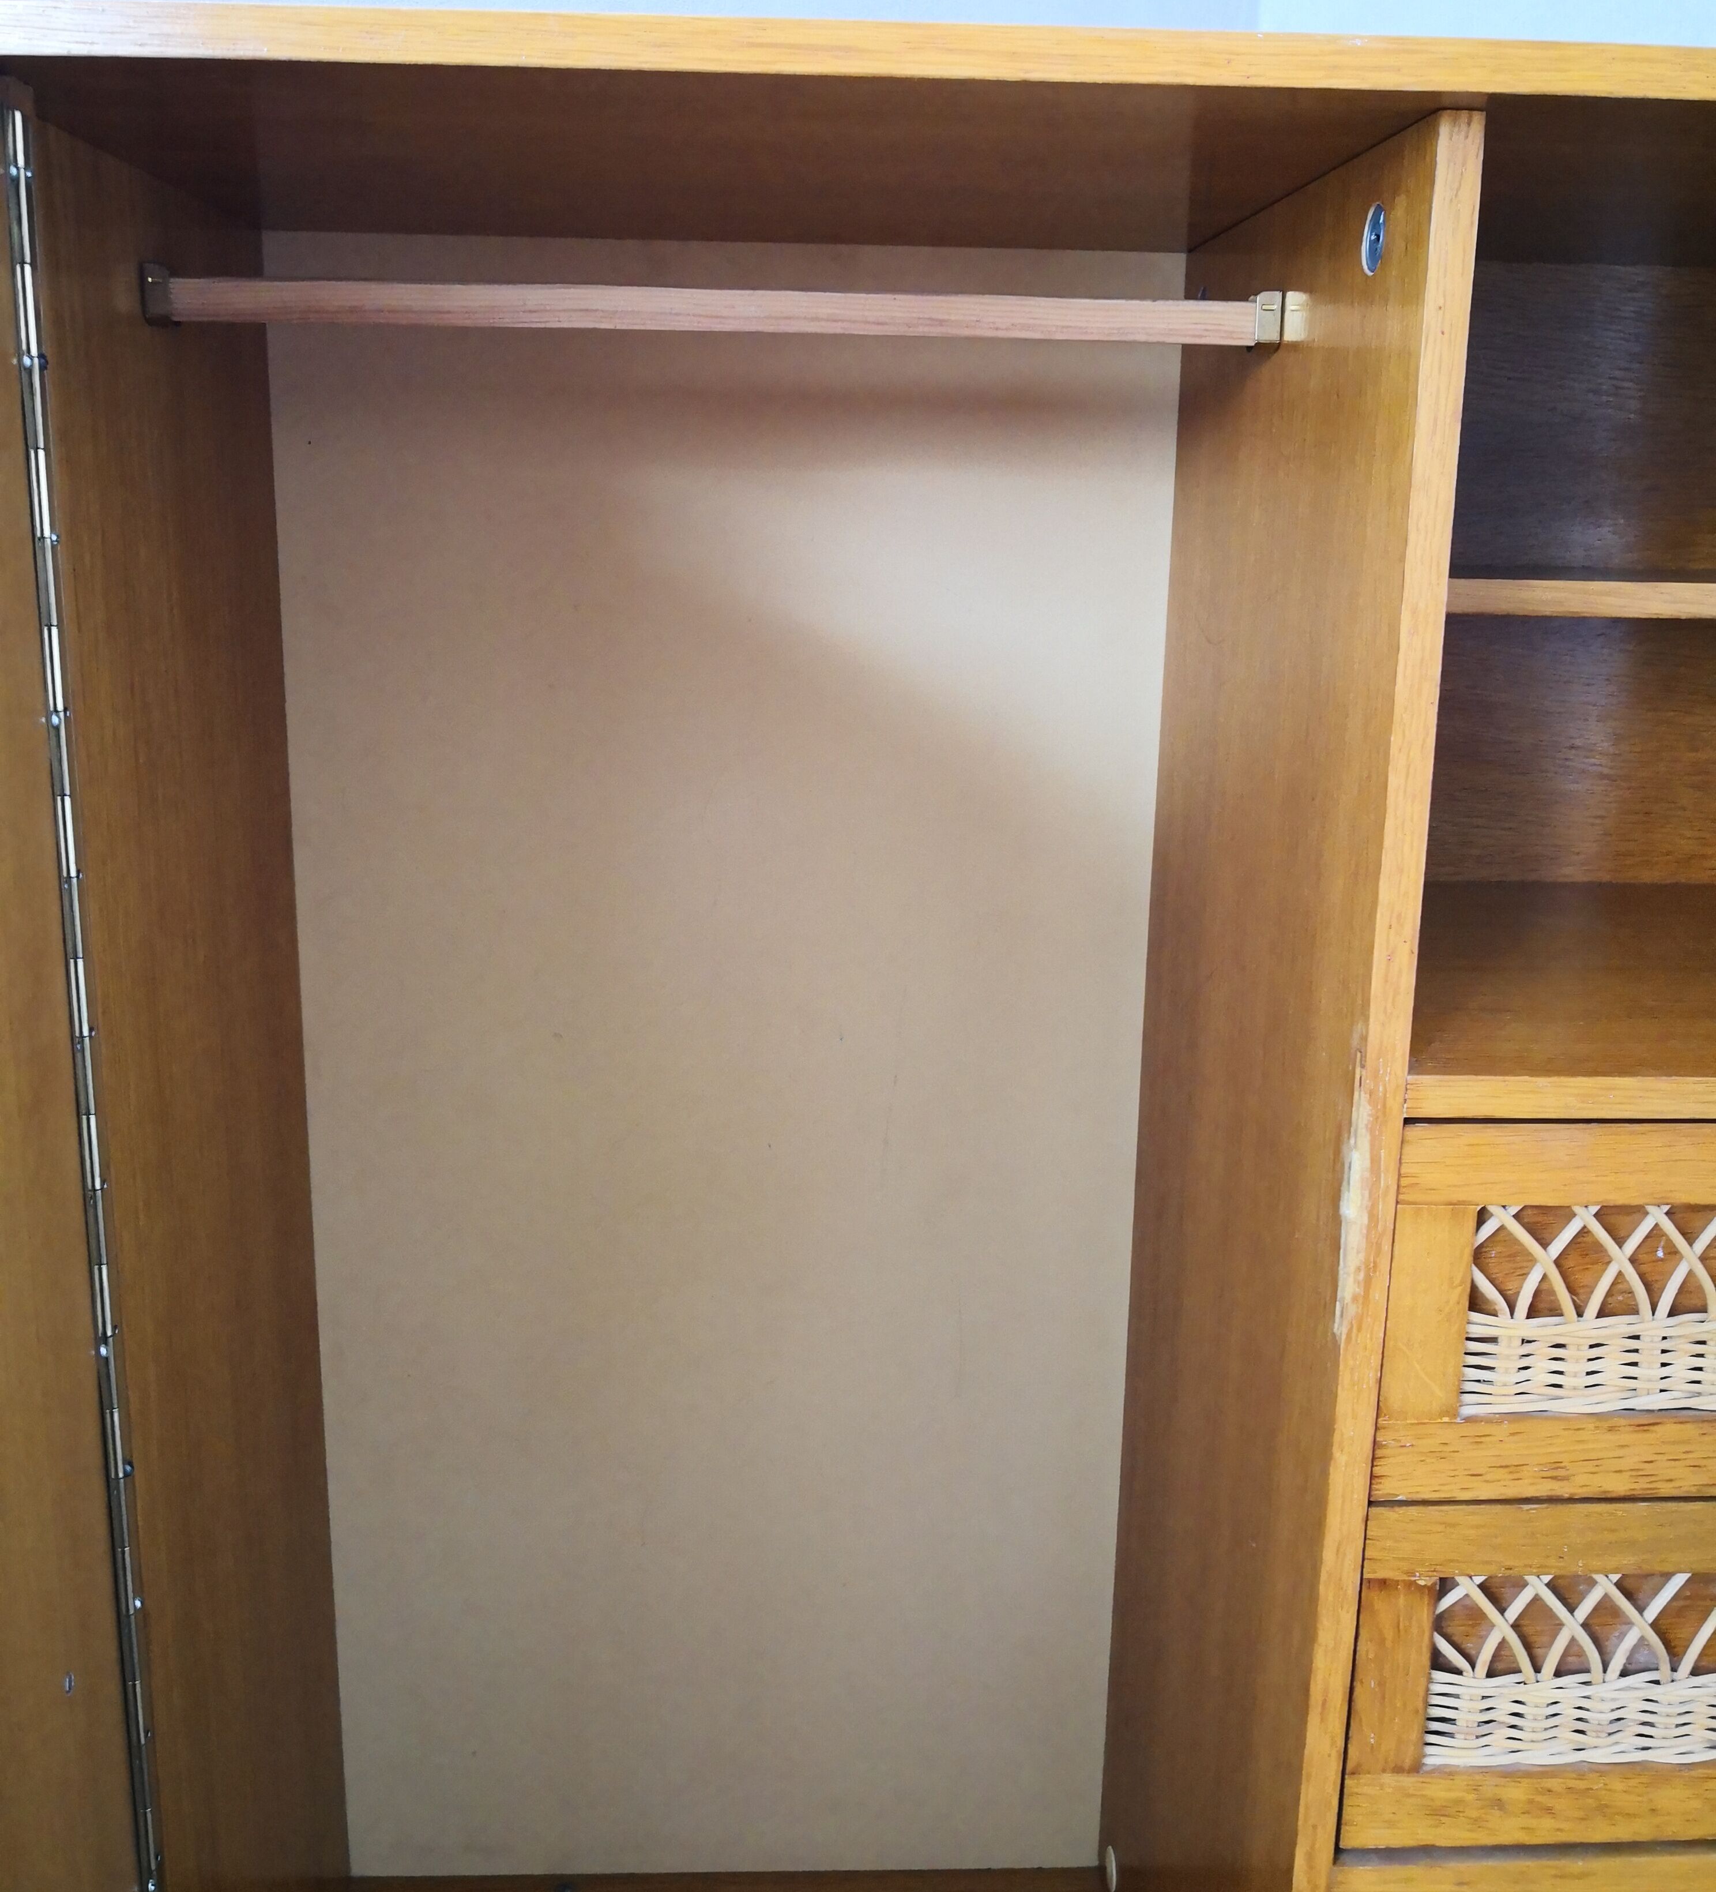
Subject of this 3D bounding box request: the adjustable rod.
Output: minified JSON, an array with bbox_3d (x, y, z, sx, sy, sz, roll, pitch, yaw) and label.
[{"bbox_3d":[-0.058,-0.277,0.779,0.490,0.021,0.019,0,13,-3],"label":"adjustable rod"}]

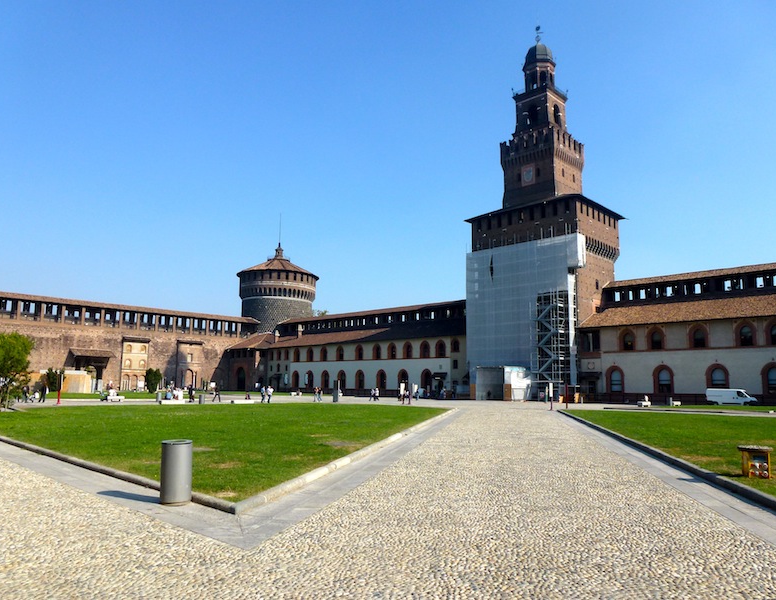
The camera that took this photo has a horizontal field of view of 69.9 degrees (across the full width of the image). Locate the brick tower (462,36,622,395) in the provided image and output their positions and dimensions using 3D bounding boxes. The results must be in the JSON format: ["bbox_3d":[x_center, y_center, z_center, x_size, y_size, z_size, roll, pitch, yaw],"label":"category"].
[{"bbox_3d":[29.541,-17.209,102.839,22.600,70.085,21.800,-8,-12,43],"label":"brick tower"}]

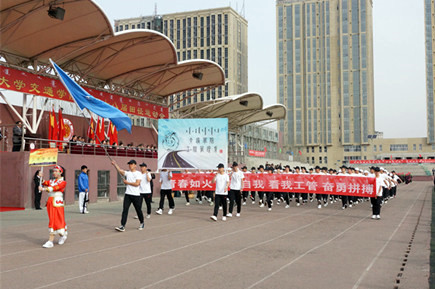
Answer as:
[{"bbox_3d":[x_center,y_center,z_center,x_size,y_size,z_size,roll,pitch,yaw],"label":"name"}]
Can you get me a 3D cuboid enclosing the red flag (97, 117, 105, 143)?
[{"bbox_3d":[-7.159,-0.887,28.800,0.350,1.750,0.500,-2,-4,24],"label":"red flag"}]

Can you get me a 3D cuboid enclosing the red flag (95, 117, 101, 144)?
[{"bbox_3d":[-7.266,-0.817,28.500,0.350,1.800,0.500,-2,-4,24],"label":"red flag"}]

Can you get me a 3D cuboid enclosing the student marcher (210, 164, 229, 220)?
[{"bbox_3d":[0.078,1.537,15.148,0.540,1.790,0.580,-1,-4,22],"label":"student marcher"}]

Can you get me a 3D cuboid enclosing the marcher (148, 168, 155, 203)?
[{"bbox_3d":[-3.493,2.188,24.983,0.450,1.770,0.520,-2,-4,24],"label":"marcher"}]

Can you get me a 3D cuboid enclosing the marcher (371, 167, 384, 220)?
[{"bbox_3d":[5.188,1.591,15.366,0.520,1.720,0.400,-2,-4,24],"label":"marcher"}]

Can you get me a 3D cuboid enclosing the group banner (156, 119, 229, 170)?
[{"bbox_3d":[-0.862,-0.005,16.194,2.541,1.740,0.070,-1,-4,16],"label":"group banner"}]

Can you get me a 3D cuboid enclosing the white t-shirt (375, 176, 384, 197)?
[{"bbox_3d":[5.256,1.379,15.386,0.500,0.660,0.280,-2,-4,24],"label":"white t-shirt"}]

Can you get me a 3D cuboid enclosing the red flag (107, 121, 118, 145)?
[{"bbox_3d":[-6.670,-0.826,29.900,0.400,1.850,0.600,-2,-4,24],"label":"red flag"}]

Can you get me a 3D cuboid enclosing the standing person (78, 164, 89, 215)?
[{"bbox_3d":[-4.986,1.692,17.641,0.360,1.760,0.480,0,-4,10],"label":"standing person"}]

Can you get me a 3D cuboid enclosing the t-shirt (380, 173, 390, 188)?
[{"bbox_3d":[8.149,1.766,22.900,0.550,0.680,0.300,-2,-4,24],"label":"t-shirt"}]

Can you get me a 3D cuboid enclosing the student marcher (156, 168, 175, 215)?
[{"bbox_3d":[-1.889,1.662,17.193,0.540,1.790,0.620,-1,-4,24],"label":"student marcher"}]

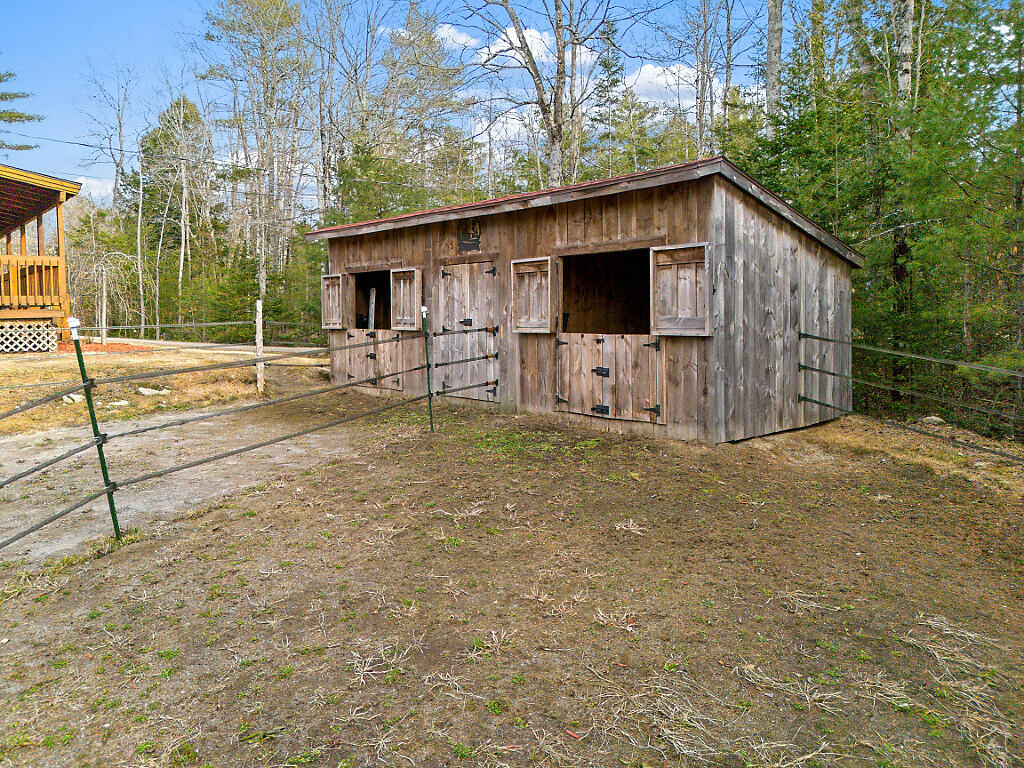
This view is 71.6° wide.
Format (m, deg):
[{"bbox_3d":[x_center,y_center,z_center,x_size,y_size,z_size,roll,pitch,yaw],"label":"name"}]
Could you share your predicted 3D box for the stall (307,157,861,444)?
[{"bbox_3d":[0.553,-1.208,11.609,3.858,2.959,8.555,-5,7,-43],"label":"stall"}]

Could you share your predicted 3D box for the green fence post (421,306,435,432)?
[{"bbox_3d":[-0.994,-0.167,8.479,0.065,1.498,0.065,-1,6,19],"label":"green fence post"}]

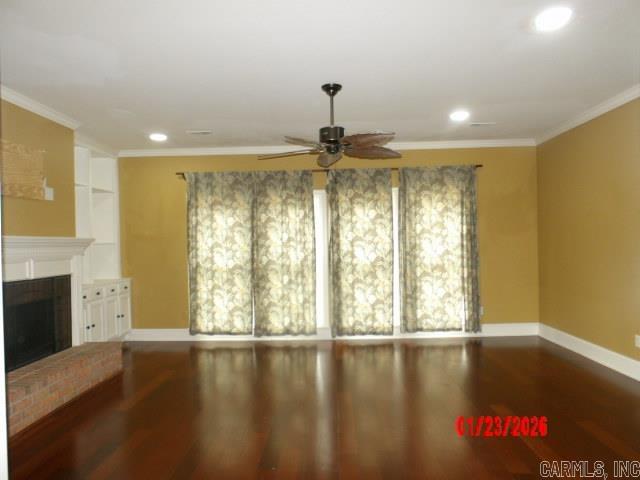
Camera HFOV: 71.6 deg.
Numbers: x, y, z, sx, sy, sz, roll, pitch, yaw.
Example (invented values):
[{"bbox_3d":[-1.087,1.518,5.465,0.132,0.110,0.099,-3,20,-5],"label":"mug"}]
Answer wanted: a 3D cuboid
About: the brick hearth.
[{"bbox_3d":[-2.365,1.246,3.833,0.449,0.292,1.823,-1,-1,2],"label":"brick hearth"}]

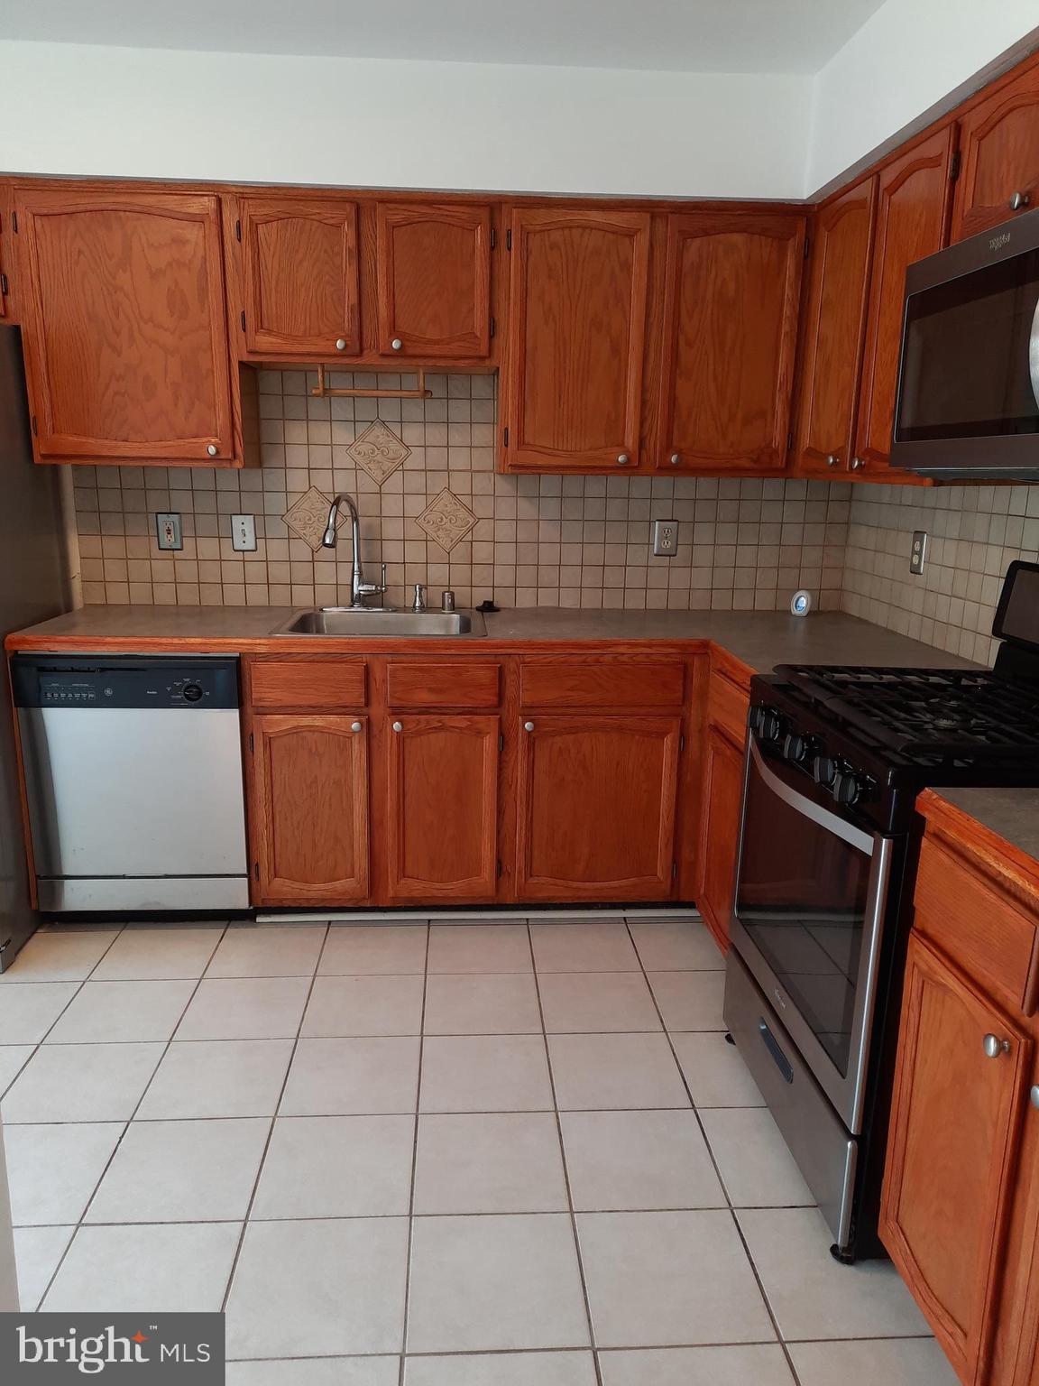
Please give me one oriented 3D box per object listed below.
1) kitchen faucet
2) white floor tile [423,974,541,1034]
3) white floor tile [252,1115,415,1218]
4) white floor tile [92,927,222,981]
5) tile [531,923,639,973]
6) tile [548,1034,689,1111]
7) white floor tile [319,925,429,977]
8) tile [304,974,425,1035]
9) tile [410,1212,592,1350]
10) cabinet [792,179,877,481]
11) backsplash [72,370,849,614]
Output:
[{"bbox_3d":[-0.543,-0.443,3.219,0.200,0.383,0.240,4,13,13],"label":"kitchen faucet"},{"bbox_3d":[-0.097,0.825,2.647,0.303,0.010,0.300,0,13,-4],"label":"white floor tile"},{"bbox_3d":[-0.368,0.966,2.046,0.303,0.010,0.302,0,13,-4],"label":"white floor tile"},{"bbox_3d":[-1.041,0.760,2.905,0.303,0.010,0.302,0,13,-4],"label":"white floor tile"},{"bbox_3d":[0.190,0.758,2.957,0.301,0.010,0.301,0,13,-4],"label":"tile"},{"bbox_3d":[0.227,0.891,2.361,0.301,0.010,0.301,0,13,-4],"label":"tile"},{"bbox_3d":[-0.422,0.755,2.924,0.303,0.010,0.300,0,13,-4],"label":"white floor tile"},{"bbox_3d":[-0.402,0.822,2.620,0.301,0.010,0.301,0,13,-4],"label":"tile"},{"bbox_3d":[-0.041,1.033,1.761,0.303,0.010,0.300,0,13,-4],"label":"tile"},{"bbox_3d":[1.003,-0.976,2.773,0.320,0.745,0.485,0,13,-4],"label":"cabinet"},{"bbox_3d":[-0.157,-0.669,3.361,2.610,0.773,0.012,0,13,-4],"label":"backsplash"}]

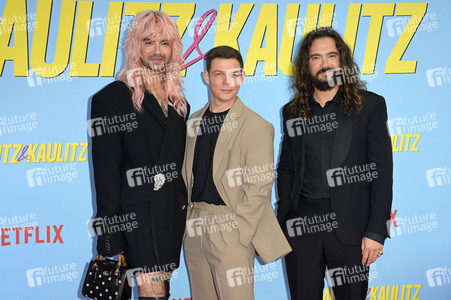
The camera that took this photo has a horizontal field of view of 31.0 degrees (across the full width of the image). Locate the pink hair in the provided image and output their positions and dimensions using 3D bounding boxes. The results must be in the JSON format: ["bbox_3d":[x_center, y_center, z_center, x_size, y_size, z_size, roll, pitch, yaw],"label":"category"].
[{"bbox_3d":[-0.311,-0.369,3.470,0.270,0.430,0.260,-1,7,-9],"label":"pink hair"}]

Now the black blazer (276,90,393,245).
[{"bbox_3d":[0.476,0.072,3.550,0.450,0.660,0.280,3,8,21],"label":"black blazer"}]

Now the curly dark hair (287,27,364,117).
[{"bbox_3d":[0.432,-0.329,3.450,0.310,0.370,0.260,2,8,9],"label":"curly dark hair"}]

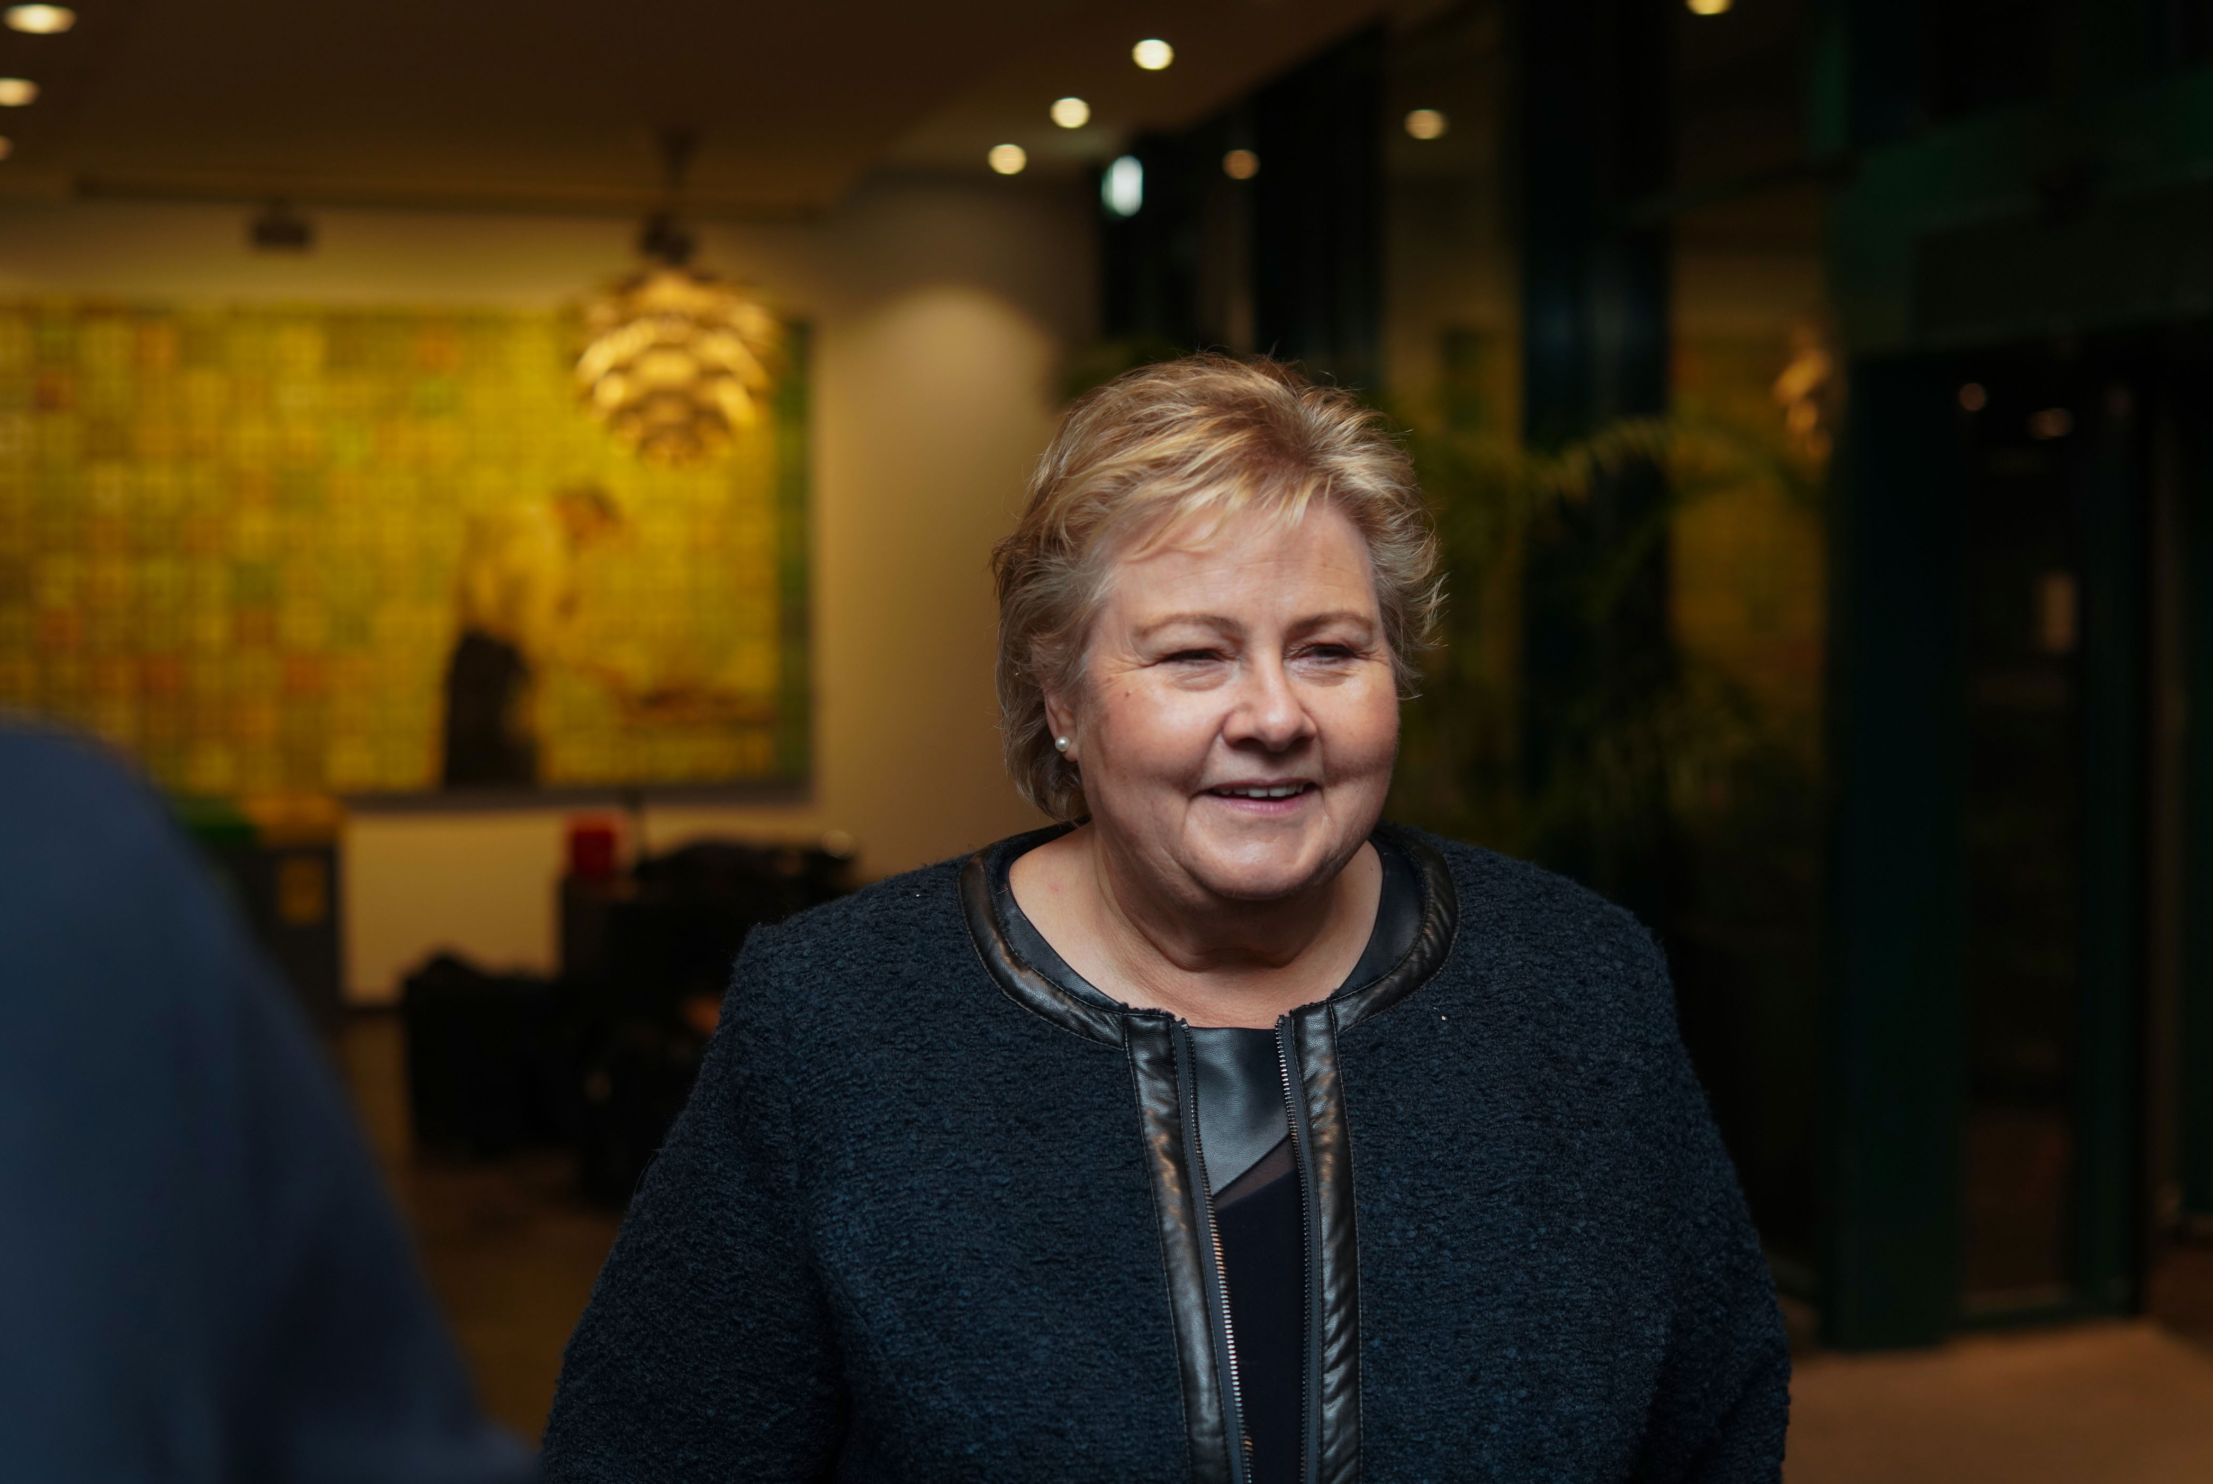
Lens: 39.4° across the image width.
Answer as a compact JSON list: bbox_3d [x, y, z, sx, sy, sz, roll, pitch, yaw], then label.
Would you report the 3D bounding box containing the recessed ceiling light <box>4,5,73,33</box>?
[{"bbox_3d":[-2.350,-1.591,6.800,0.150,0.040,0.150,-1,4,-20],"label":"recessed ceiling light"}]

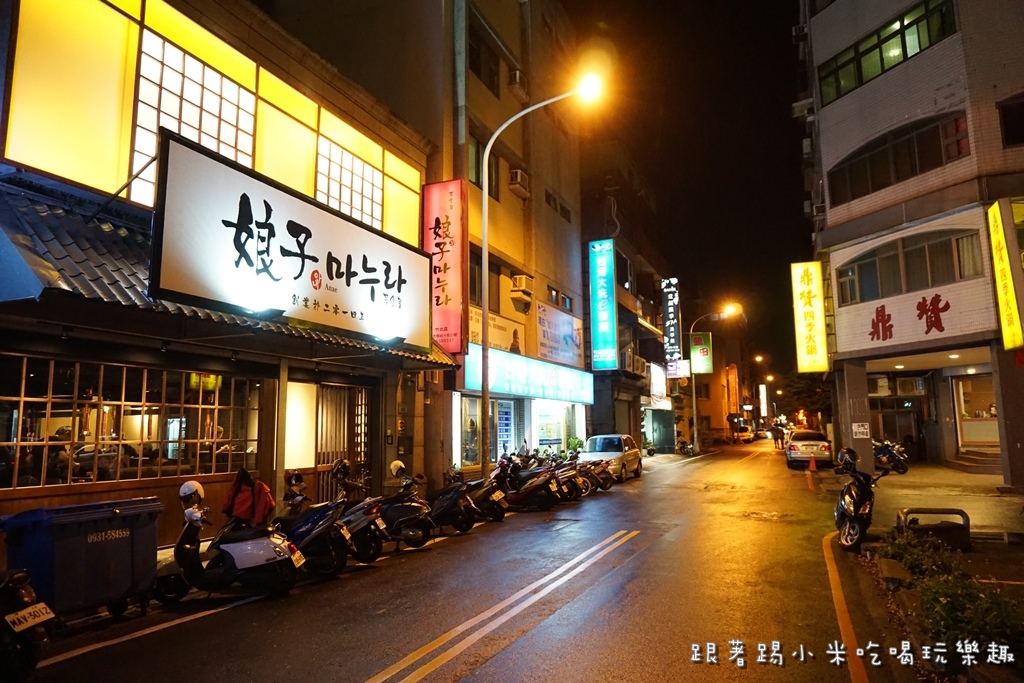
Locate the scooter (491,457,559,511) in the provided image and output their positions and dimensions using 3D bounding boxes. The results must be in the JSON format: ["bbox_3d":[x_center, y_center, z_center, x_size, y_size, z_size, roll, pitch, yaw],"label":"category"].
[{"bbox_3d":[0.148,2.970,14.330,1.820,1.130,0.700,-4,-8,22],"label":"scooter"}]

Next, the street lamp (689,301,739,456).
[{"bbox_3d":[13.201,2.327,44.141,3.199,9.748,0.350,-4,-8,22],"label":"street lamp"}]

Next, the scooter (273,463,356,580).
[{"bbox_3d":[-2.709,2.183,8.067,1.820,1.150,0.700,-1,-7,2],"label":"scooter"}]

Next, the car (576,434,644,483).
[{"bbox_3d":[3.254,3.853,22.761,1.600,1.470,3.750,-4,-8,22],"label":"car"}]

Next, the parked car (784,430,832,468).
[{"bbox_3d":[12.379,4.519,28.609,1.720,1.430,4.500,-3,-8,21],"label":"parked car"}]

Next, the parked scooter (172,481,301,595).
[{"bbox_3d":[-2.918,2.062,7.039,1.720,1.130,0.680,-1,-7,0],"label":"parked scooter"}]

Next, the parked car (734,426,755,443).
[{"bbox_3d":[25.878,10.425,75.972,1.750,1.560,4.400,-4,-8,22],"label":"parked car"}]

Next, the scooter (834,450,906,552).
[{"bbox_3d":[4.907,2.293,9.836,0.720,1.200,1.800,-4,-8,24],"label":"scooter"}]

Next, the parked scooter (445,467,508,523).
[{"bbox_3d":[-0.819,2.792,12.871,1.800,1.130,0.700,-4,-8,22],"label":"parked scooter"}]

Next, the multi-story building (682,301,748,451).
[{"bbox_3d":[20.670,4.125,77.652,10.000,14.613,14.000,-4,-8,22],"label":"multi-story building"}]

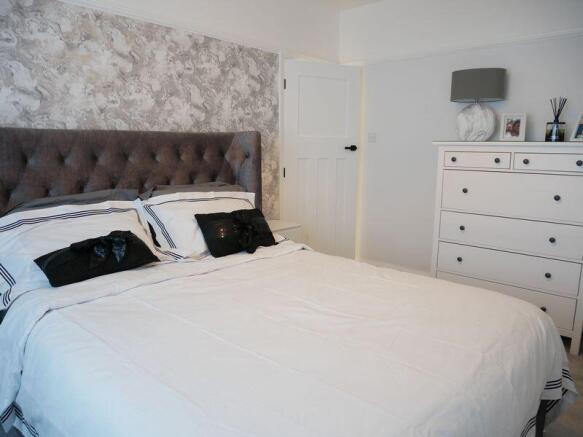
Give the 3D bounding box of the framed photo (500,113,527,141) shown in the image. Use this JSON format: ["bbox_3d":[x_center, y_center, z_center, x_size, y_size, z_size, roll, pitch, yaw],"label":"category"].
[{"bbox_3d":[1.555,-0.635,2.827,0.158,0.208,0.040,9,5,40],"label":"framed photo"}]

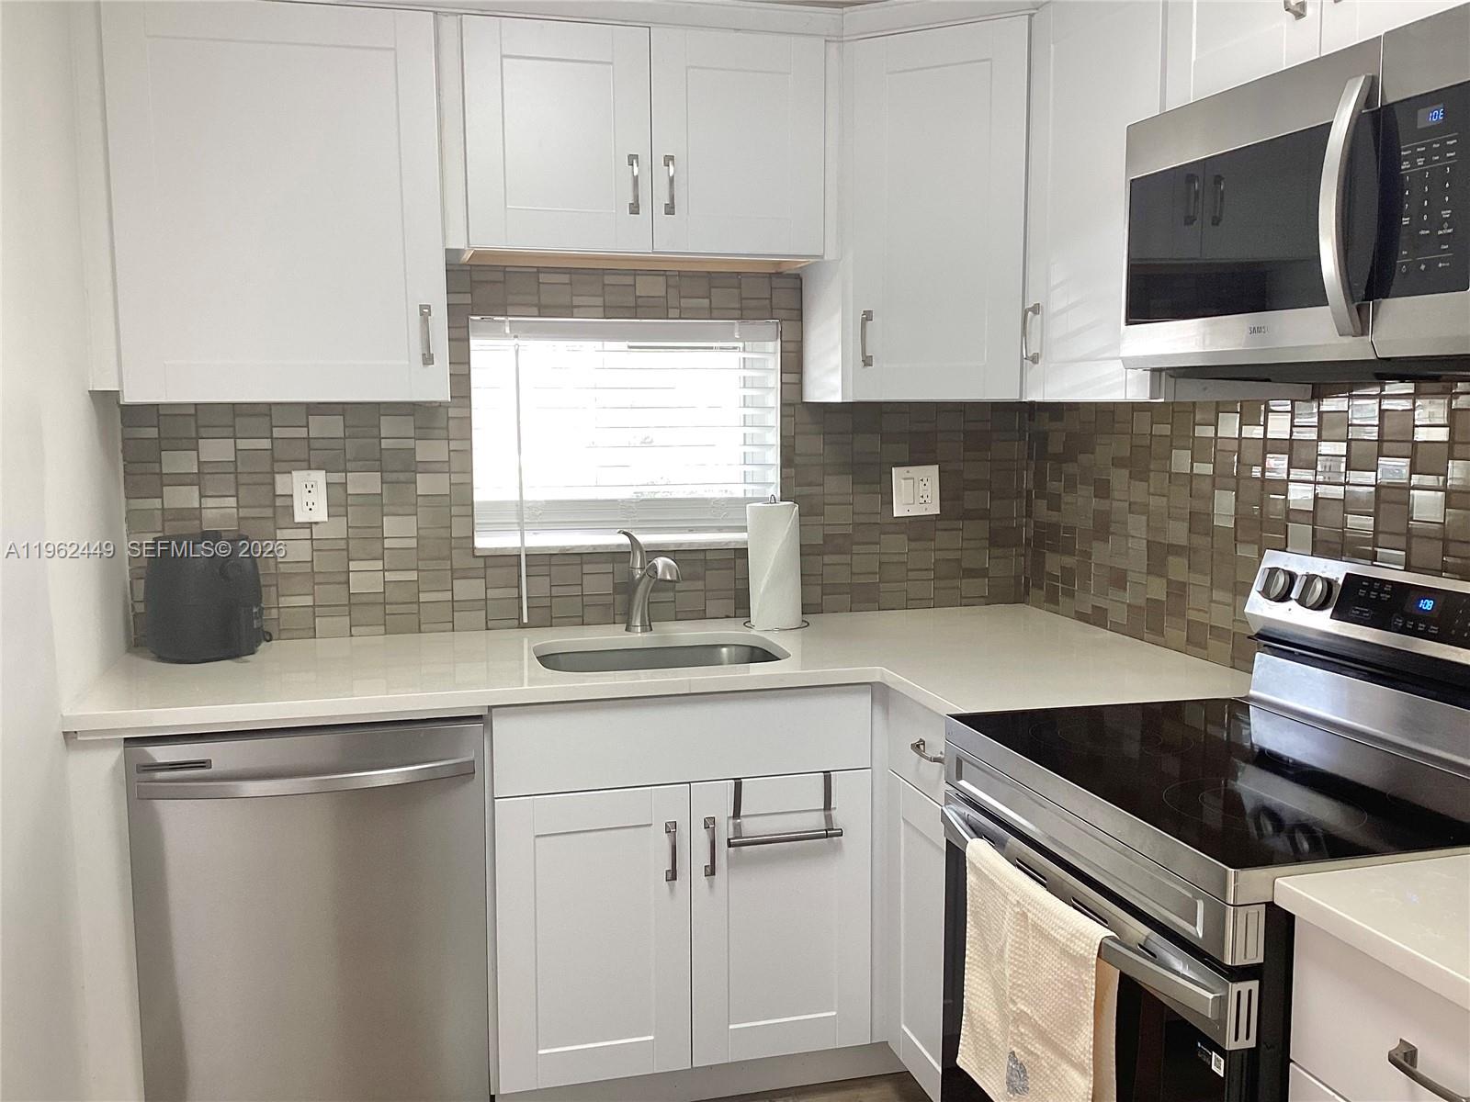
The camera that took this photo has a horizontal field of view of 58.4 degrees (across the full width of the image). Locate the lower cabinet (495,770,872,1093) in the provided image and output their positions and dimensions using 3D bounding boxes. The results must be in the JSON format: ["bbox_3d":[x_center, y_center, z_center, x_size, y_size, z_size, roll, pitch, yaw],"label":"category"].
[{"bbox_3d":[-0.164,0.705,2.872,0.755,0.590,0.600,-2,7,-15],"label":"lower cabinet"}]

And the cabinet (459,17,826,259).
[{"bbox_3d":[-0.211,-0.855,2.851,0.757,0.457,0.325,-2,7,-15],"label":"cabinet"}]

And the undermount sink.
[{"bbox_3d":[-0.158,0.313,2.798,0.535,0.205,0.395,-2,7,-15],"label":"undermount sink"}]

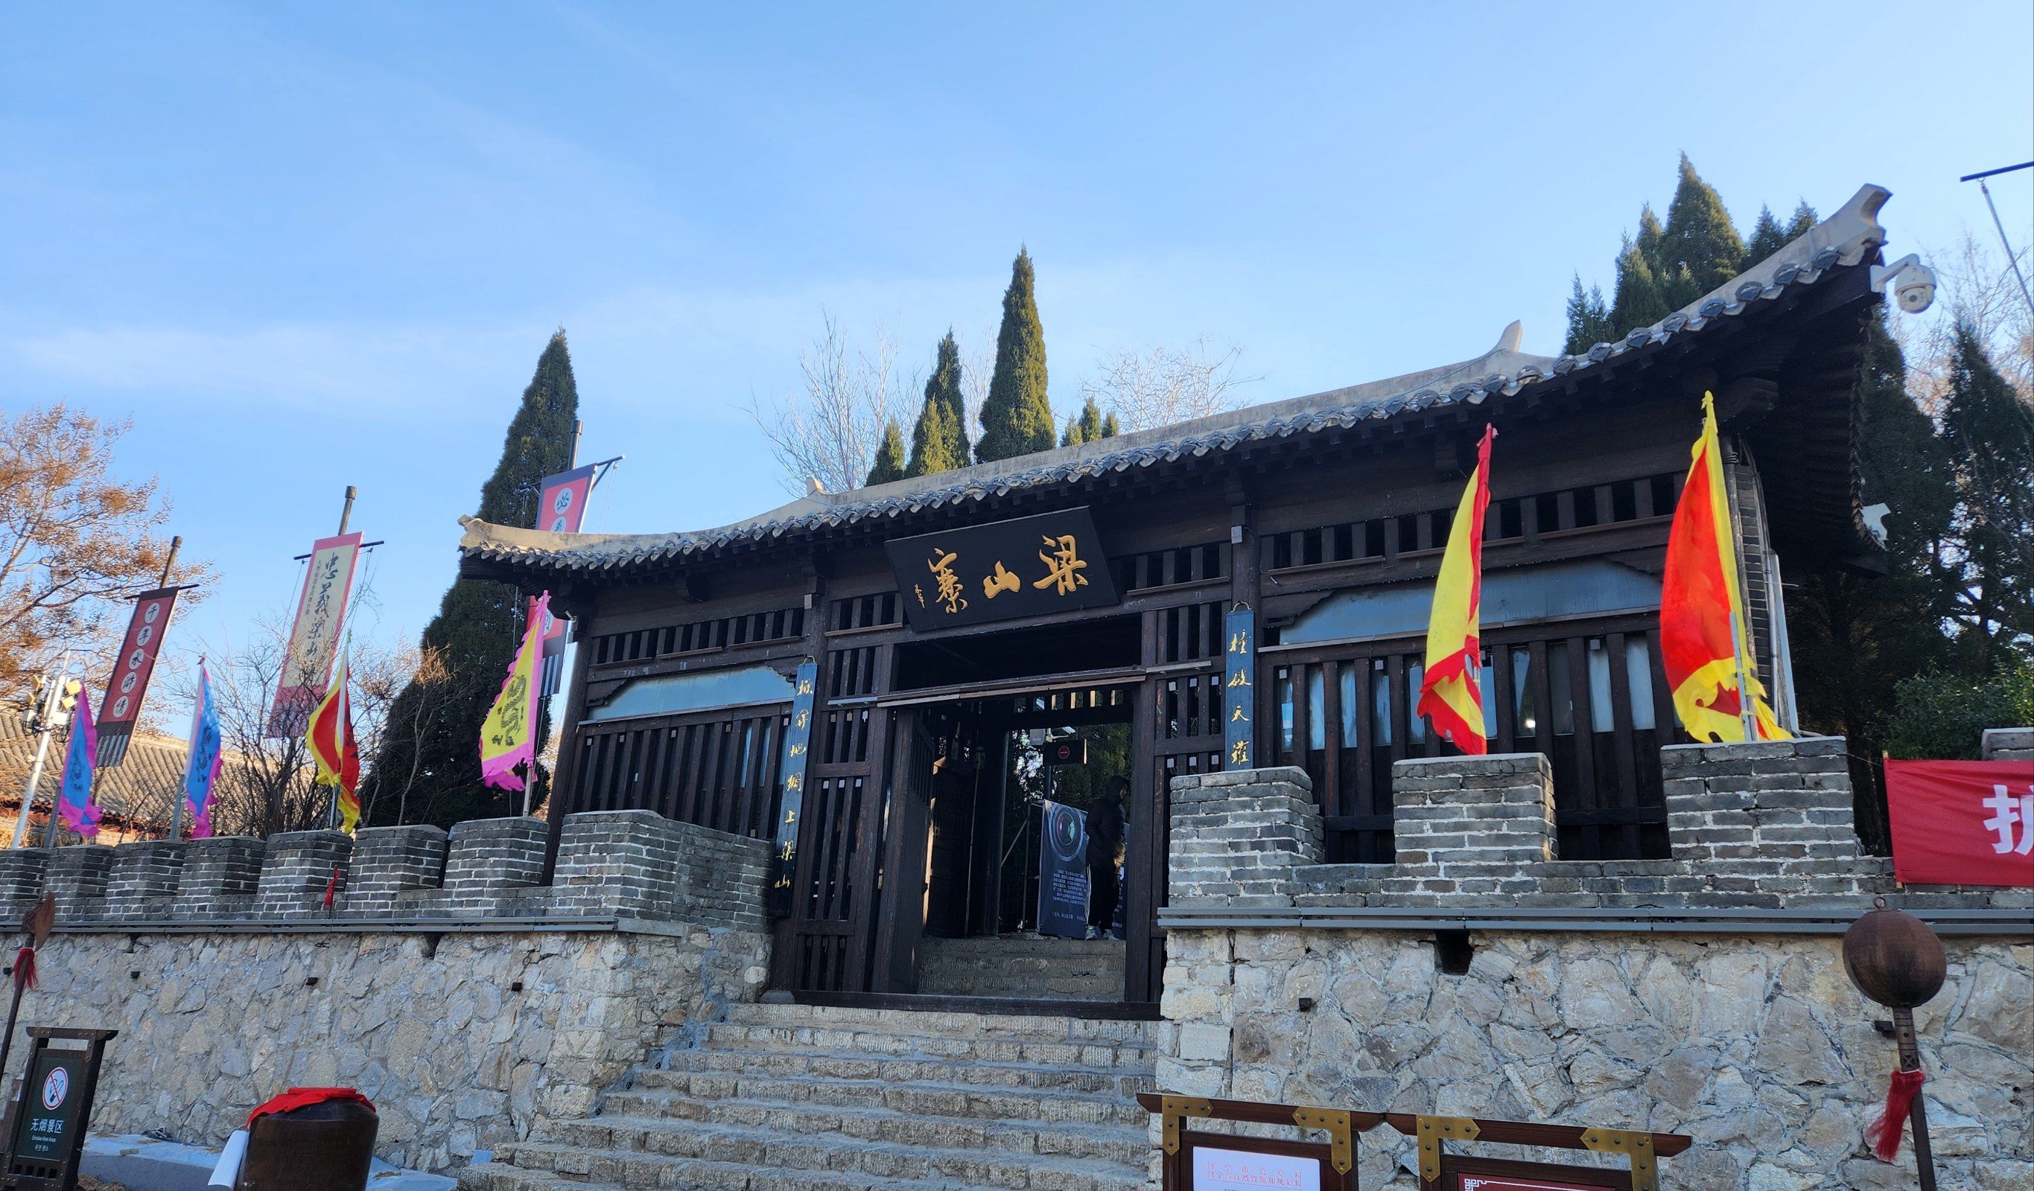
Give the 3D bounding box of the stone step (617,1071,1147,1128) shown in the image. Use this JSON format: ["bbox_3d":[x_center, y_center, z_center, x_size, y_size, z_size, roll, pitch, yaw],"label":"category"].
[{"bbox_3d":[-0.902,3.508,9.429,4.500,0.170,0.330,-8,-22,29],"label":"stone step"}]

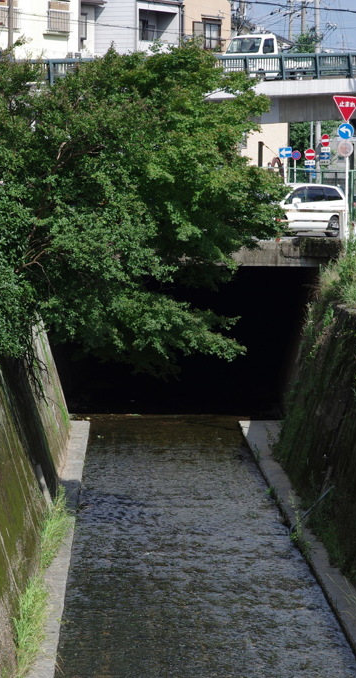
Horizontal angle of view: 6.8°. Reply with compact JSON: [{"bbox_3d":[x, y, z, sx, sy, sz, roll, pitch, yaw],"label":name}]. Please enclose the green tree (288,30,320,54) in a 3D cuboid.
[{"bbox_3d":[6.554,-11.144,152.000,3.600,9.000,3.600,0,3,0],"label":"green tree"}]

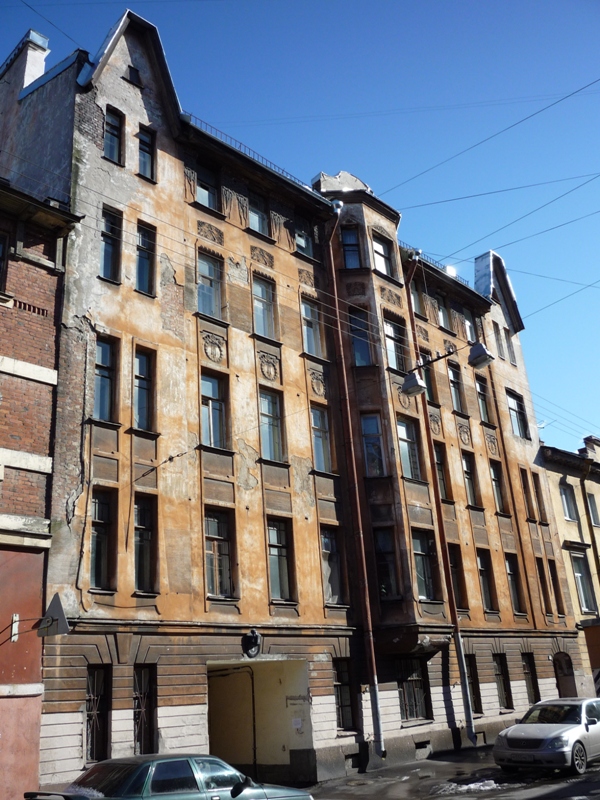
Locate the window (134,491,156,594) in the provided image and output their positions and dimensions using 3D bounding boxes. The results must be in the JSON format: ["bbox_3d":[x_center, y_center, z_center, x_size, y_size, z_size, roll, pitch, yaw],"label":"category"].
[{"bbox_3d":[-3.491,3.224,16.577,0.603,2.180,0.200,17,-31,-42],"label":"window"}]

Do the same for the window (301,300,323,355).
[{"bbox_3d":[0.303,-2.143,22.935,0.871,2.010,0.180,18,-31,-42],"label":"window"}]

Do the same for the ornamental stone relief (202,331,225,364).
[{"bbox_3d":[-2.293,-1.356,19.925,0.820,0.834,0.100,17,-31,-42],"label":"ornamental stone relief"}]

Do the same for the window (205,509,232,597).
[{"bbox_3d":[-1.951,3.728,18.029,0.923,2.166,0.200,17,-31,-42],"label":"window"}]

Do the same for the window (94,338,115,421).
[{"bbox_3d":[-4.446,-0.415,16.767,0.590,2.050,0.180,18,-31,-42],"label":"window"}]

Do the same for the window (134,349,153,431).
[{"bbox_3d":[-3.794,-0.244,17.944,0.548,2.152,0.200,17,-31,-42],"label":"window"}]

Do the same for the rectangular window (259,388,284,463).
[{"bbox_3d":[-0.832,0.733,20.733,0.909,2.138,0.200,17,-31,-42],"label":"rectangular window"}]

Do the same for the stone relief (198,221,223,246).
[{"bbox_3d":[-2.502,-4.719,20.798,0.951,0.536,0.100,18,-31,-42],"label":"stone relief"}]

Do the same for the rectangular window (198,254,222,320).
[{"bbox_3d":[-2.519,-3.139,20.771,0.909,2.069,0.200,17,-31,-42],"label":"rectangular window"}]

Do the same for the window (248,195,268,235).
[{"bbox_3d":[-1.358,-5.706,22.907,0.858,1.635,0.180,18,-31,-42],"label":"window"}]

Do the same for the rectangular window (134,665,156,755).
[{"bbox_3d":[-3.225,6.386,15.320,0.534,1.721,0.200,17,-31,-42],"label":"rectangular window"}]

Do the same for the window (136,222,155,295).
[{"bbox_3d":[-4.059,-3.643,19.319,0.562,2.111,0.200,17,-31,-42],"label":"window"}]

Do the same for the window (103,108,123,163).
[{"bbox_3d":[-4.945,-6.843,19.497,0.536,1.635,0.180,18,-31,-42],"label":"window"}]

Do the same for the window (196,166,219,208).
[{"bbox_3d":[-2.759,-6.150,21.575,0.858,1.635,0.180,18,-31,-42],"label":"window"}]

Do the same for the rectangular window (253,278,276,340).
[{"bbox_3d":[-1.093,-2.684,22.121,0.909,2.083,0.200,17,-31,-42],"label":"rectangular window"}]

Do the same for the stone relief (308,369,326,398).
[{"bbox_3d":[0.547,-0.476,22.022,0.657,0.804,0.100,18,-31,-42],"label":"stone relief"}]

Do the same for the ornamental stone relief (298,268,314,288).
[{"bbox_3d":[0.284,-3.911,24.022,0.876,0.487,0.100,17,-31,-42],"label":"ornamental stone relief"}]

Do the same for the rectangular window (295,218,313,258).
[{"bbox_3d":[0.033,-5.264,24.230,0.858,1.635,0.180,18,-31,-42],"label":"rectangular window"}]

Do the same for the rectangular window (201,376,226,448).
[{"bbox_3d":[-2.221,0.290,18.882,0.858,2.050,0.180,18,-31,-42],"label":"rectangular window"}]

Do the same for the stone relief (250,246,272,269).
[{"bbox_3d":[-1.131,-4.356,22.679,0.959,0.487,0.100,17,-31,-42],"label":"stone relief"}]

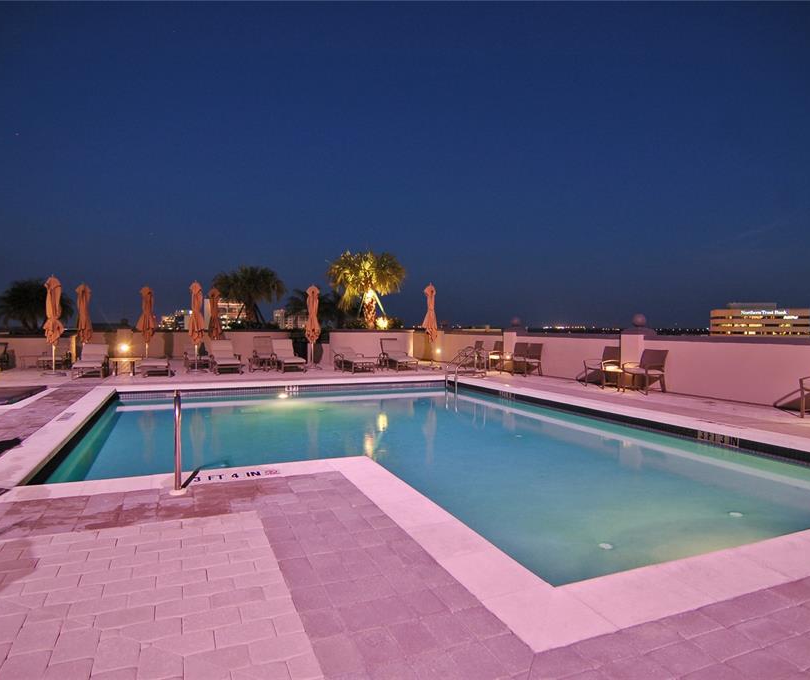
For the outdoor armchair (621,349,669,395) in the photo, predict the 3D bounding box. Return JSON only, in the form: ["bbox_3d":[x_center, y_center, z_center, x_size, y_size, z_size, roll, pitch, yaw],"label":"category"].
[{"bbox_3d":[4.752,0.611,10.063,0.706,0.857,0.554,-1,2,-31],"label":"outdoor armchair"}]

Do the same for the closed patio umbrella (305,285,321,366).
[{"bbox_3d":[-2.791,-0.398,15.595,0.500,2.540,0.500,0,1,-22],"label":"closed patio umbrella"}]

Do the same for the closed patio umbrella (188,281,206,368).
[{"bbox_3d":[-5.900,-0.403,14.465,0.479,2.558,0.479,0,2,-23],"label":"closed patio umbrella"}]

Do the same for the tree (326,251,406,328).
[{"bbox_3d":[-1.581,-2.013,21.000,3.150,3.300,3.150,0,1,0],"label":"tree"}]

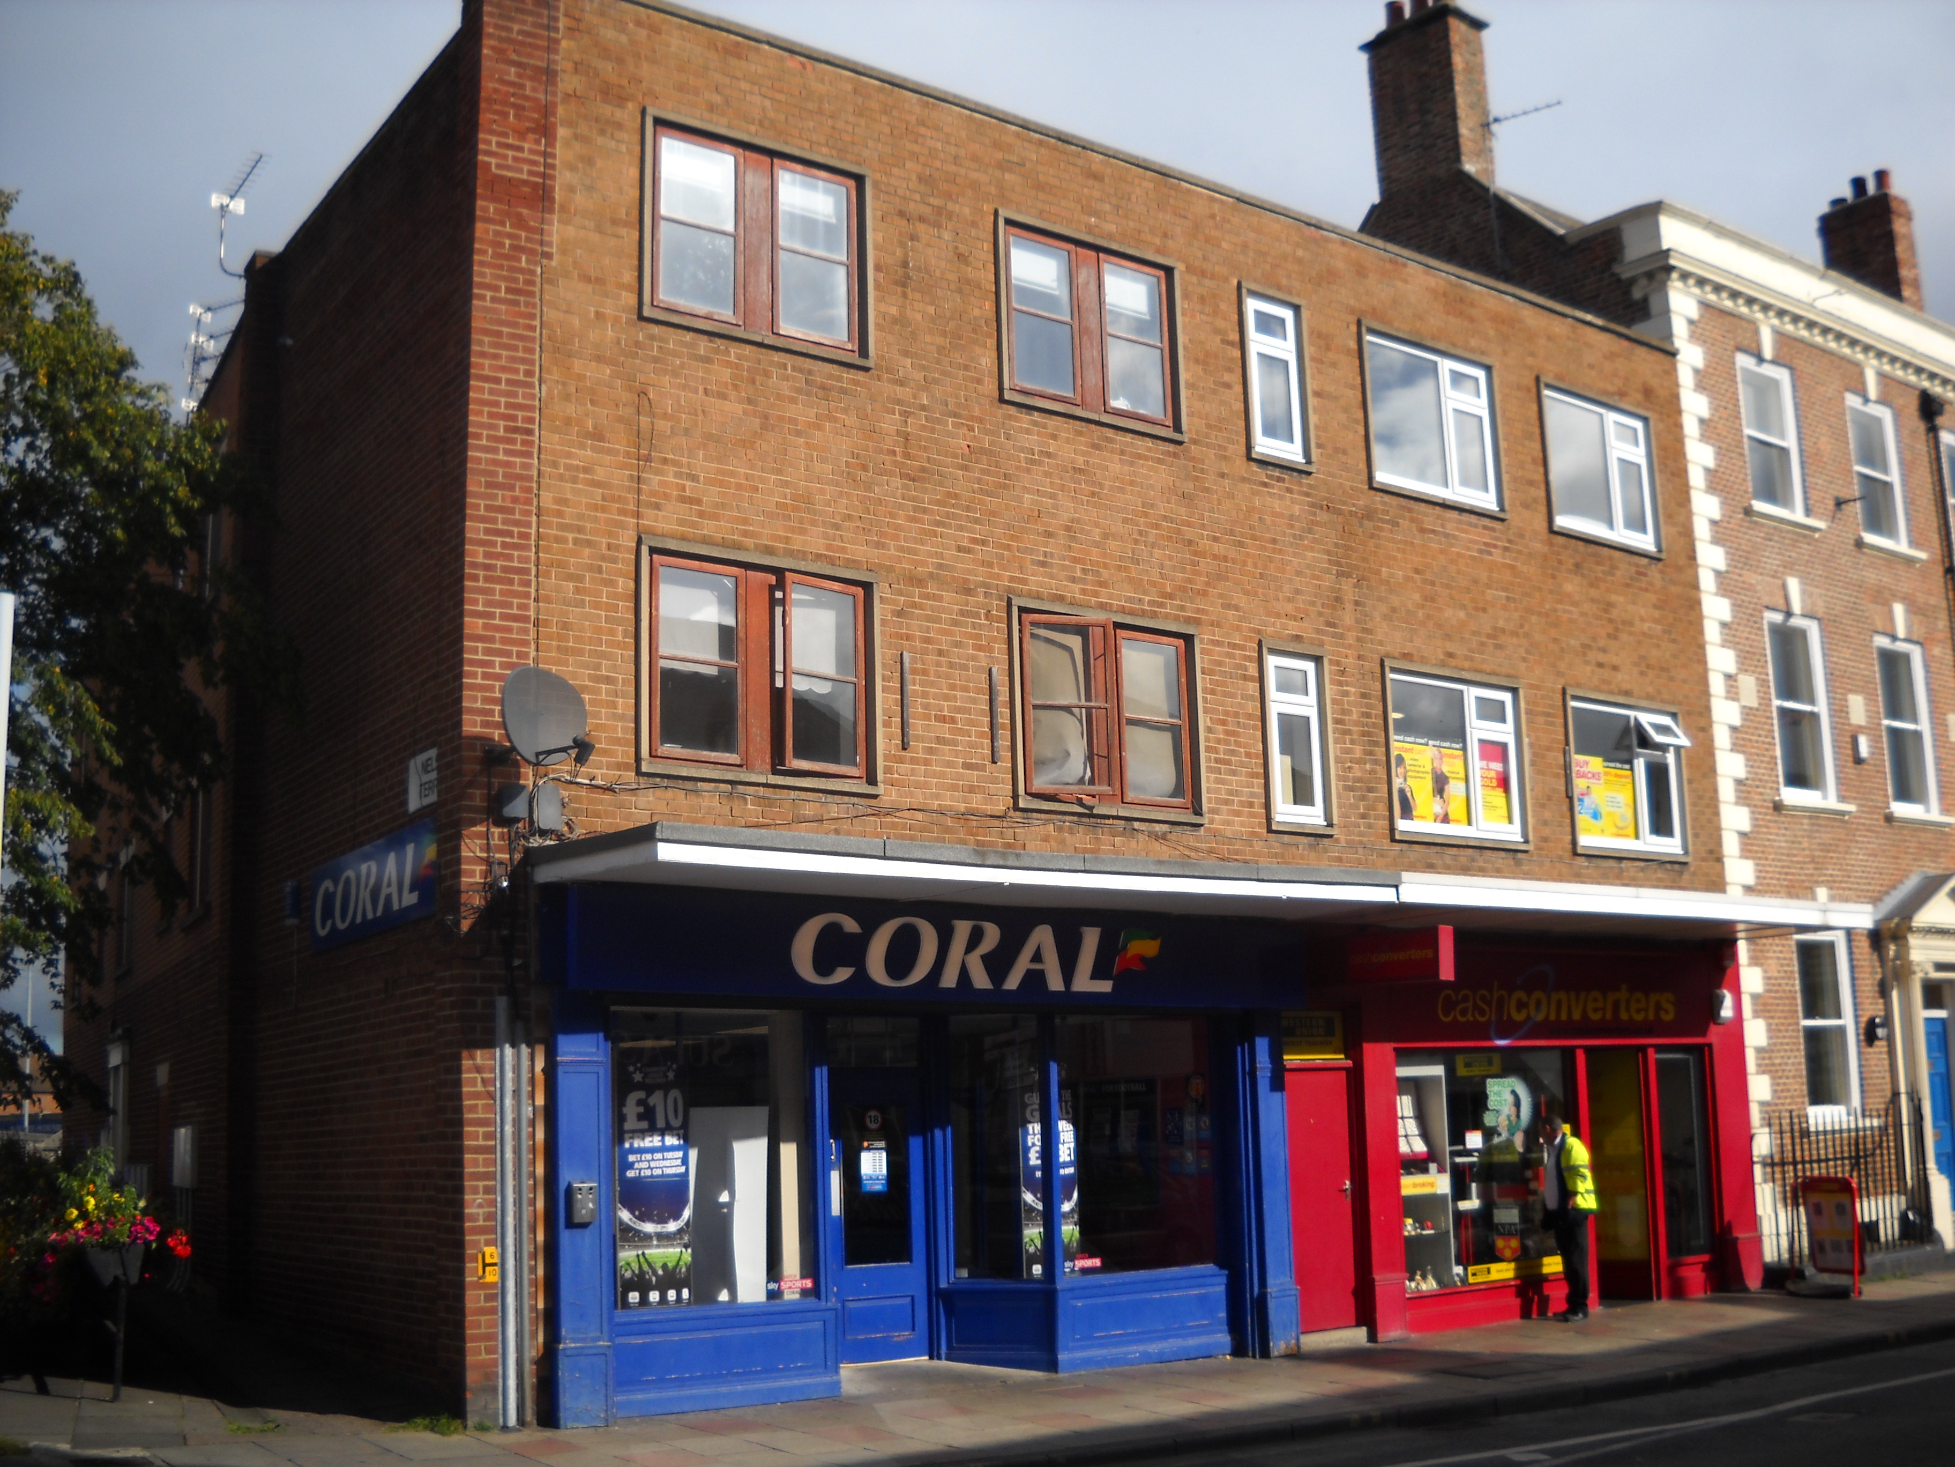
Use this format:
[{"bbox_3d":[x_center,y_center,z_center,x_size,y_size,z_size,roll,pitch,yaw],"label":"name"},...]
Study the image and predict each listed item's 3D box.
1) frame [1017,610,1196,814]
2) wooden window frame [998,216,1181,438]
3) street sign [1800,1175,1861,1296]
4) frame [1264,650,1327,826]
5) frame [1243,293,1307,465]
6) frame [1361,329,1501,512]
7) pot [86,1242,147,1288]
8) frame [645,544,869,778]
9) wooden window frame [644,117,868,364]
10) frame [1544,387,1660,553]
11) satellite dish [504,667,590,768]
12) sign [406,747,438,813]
[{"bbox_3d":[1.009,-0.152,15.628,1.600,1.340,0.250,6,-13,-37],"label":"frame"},{"bbox_3d":[0.854,-3.068,16.445,1.780,1.420,0.150,6,-13,-37],"label":"wooden window frame"},{"bbox_3d":[7.420,4.380,18.750,0.400,1.040,0.620,6,-13,-37],"label":"street sign"},{"bbox_3d":[2.500,0.040,16.880,0.500,1.340,0.130,6,-13,-37],"label":"frame"},{"bbox_3d":[2.450,-2.909,17.721,0.600,1.360,0.120,6,-13,-37],"label":"frame"},{"bbox_3d":[3.930,-2.680,18.540,1.580,1.340,0.130,6,-13,-37],"label":"frame"},{"bbox_3d":[-5.544,3.436,13.832,0.350,0.300,0.330,6,-13,-37],"label":"pot"},{"bbox_3d":[-1.388,-0.423,13.864,1.630,1.340,0.150,6,-13,-37],"label":"frame"},{"bbox_3d":[-1.460,-3.280,14.380,1.700,1.370,0.130,6,-13,-37],"label":"wooden window frame"},{"bbox_3d":[5.800,-2.440,19.980,1.500,1.330,0.130,6,-13,-37],"label":"frame"},{"bbox_3d":[-2.442,-0.111,12.443,0.420,0.590,0.620,-11,-14,41],"label":"satellite dish"},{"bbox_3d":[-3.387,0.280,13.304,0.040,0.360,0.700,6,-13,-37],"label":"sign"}]

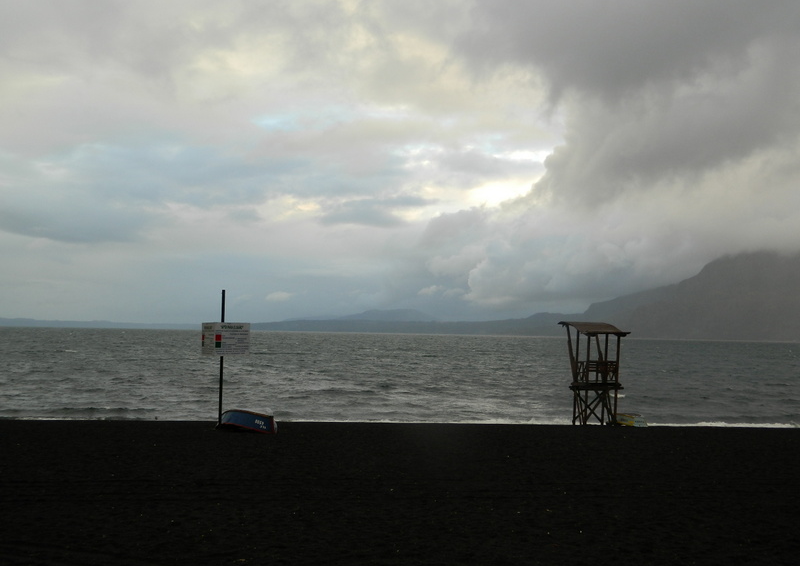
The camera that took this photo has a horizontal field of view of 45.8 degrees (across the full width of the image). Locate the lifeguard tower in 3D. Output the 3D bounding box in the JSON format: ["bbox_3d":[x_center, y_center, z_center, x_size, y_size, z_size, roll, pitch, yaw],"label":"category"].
[{"bbox_3d":[8.035,3.749,39.316,2.150,4.300,2.350,2,-3,-13],"label":"lifeguard tower"}]

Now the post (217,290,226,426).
[{"bbox_3d":[-6.869,2.886,36.640,0.120,5.199,0.120,1,-3,0],"label":"post"}]

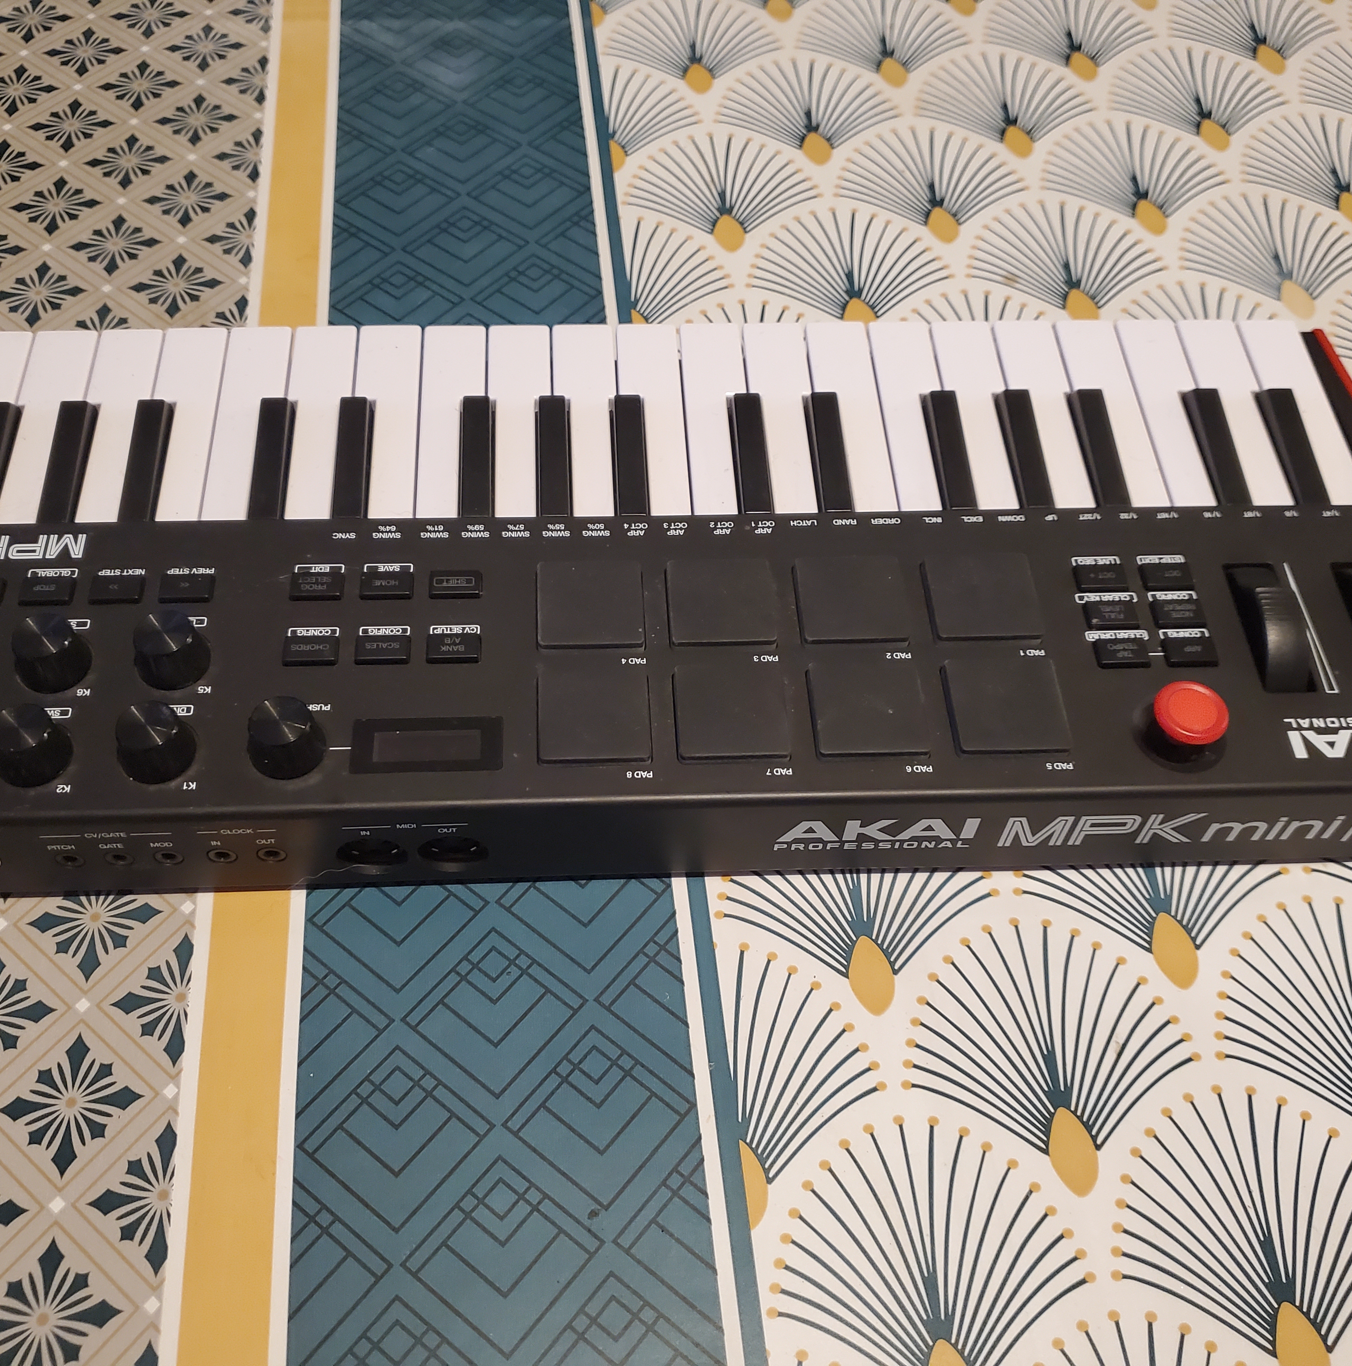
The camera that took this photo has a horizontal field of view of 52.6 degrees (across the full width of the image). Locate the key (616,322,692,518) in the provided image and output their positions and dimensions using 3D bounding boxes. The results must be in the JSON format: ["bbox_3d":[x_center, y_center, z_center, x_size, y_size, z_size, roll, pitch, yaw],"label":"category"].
[{"bbox_3d":[-0.007,-0.078,0.418,0.019,0.010,0.076,-1,59,-3],"label":"key"}]

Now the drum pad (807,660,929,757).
[{"bbox_3d":[0.050,0.007,0.357,0.029,0.003,0.028,-1,57,-3],"label":"drum pad"}]

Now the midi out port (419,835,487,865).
[{"bbox_3d":[-0.057,0.040,0.353,0.018,0.019,0.009,-1,58,-3],"label":"midi out port"}]

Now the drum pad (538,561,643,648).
[{"bbox_3d":[-0.023,-0.021,0.368,0.028,0.003,0.028,-1,56,-3],"label":"drum pad"}]

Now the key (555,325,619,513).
[{"bbox_3d":[-0.027,-0.077,0.420,0.019,0.011,0.084,-1,58,-3],"label":"key"}]

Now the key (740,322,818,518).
[{"bbox_3d":[0.033,-0.079,0.421,0.019,0.010,0.075,-1,59,-3],"label":"key"}]

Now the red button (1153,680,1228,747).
[{"bbox_3d":[0.129,0.007,0.343,0.018,0.006,0.018,-1,56,-3],"label":"red button"}]

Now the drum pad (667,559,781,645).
[{"bbox_3d":[0.013,-0.022,0.374,0.029,0.003,0.028,-1,57,-3],"label":"drum pad"}]

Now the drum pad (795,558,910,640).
[{"bbox_3d":[0.048,-0.023,0.379,0.029,0.003,0.029,-1,56,-3],"label":"drum pad"}]

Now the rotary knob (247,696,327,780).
[{"bbox_3d":[-0.097,0.013,0.339,0.018,0.013,0.018,-1,57,-3],"label":"rotary knob"}]

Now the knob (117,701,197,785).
[{"bbox_3d":[-0.131,0.014,0.342,0.019,0.012,0.019,-1,56,-3],"label":"knob"}]

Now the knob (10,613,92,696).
[{"bbox_3d":[-0.164,-0.009,0.356,0.019,0.012,0.019,-1,56,-3],"label":"knob"}]

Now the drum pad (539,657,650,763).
[{"bbox_3d":[-0.021,0.008,0.355,0.029,0.003,0.029,-1,56,-3],"label":"drum pad"}]

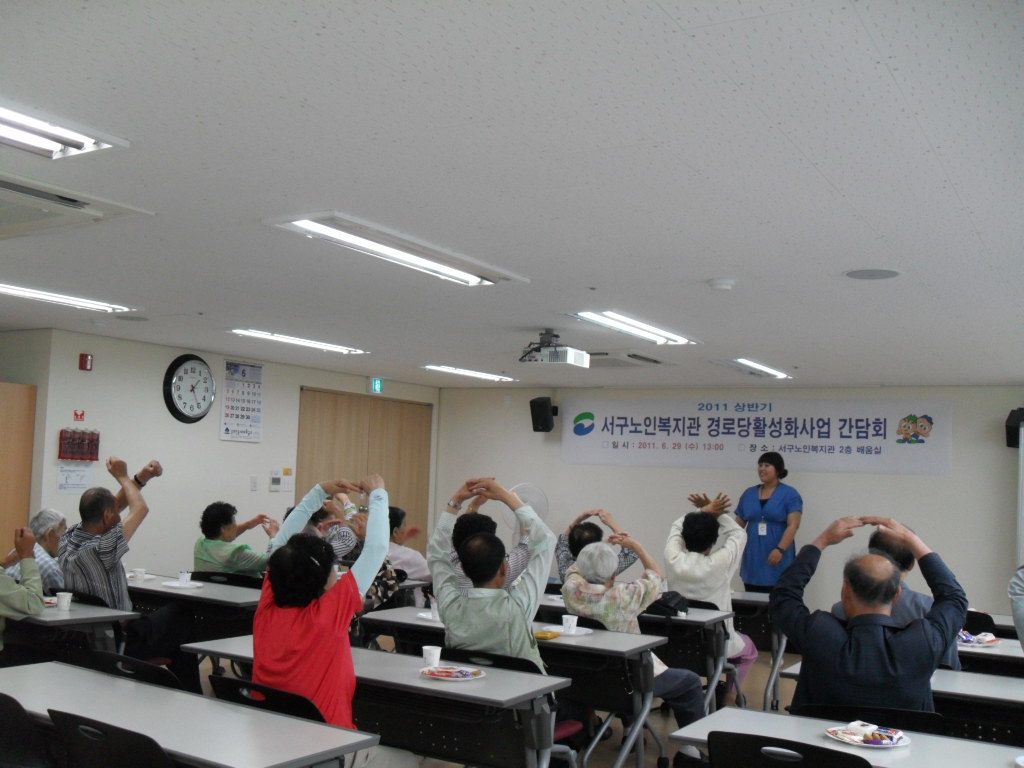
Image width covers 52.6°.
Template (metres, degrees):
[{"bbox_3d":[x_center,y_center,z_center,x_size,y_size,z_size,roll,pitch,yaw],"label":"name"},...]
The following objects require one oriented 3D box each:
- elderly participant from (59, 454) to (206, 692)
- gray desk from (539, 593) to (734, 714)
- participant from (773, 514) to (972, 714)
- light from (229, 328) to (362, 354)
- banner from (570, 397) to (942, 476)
[{"bbox_3d":[-2.119,1.143,5.709,0.560,1.460,0.760,-1,-6,33],"label":"elderly participant"},{"bbox_3d":[0.443,1.583,5.771,1.500,0.720,0.460,-1,-5,33],"label":"gray desk"},{"bbox_3d":[1.257,1.139,3.564,0.640,1.360,0.720,-1,-6,33],"label":"participant"},{"bbox_3d":[-1.378,-0.290,6.821,0.300,0.080,1.280,0,-5,29],"label":"light"},{"bbox_3d":[1.940,0.430,8.911,3.400,0.600,0.020,0,-5,29],"label":"banner"}]

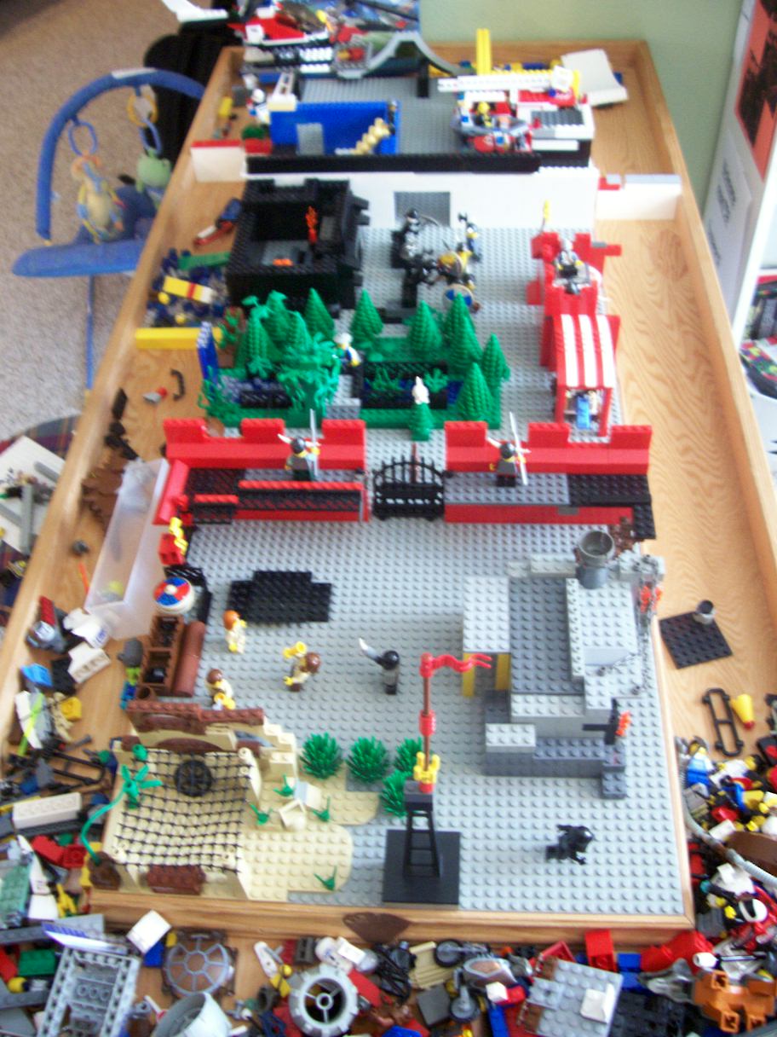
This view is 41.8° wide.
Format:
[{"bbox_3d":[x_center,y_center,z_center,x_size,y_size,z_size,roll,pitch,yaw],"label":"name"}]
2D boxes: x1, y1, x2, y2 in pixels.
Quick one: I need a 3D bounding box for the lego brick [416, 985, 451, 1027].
[{"bbox_3d":[0.029,0.310,0.646,0.016,0.010,0.017,-18,50,-11],"label":"lego brick"}]

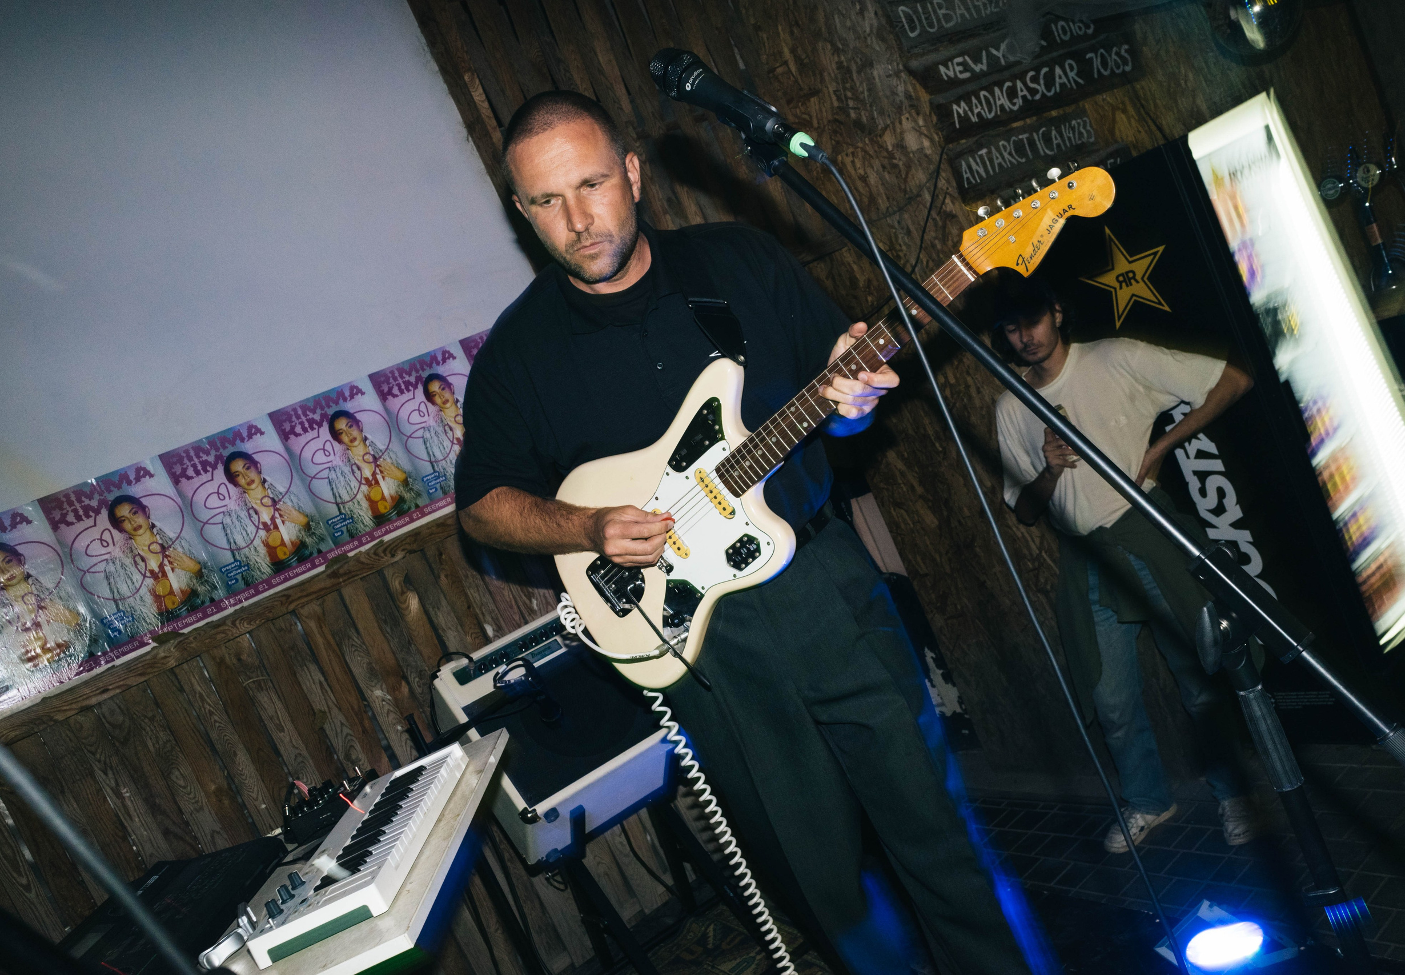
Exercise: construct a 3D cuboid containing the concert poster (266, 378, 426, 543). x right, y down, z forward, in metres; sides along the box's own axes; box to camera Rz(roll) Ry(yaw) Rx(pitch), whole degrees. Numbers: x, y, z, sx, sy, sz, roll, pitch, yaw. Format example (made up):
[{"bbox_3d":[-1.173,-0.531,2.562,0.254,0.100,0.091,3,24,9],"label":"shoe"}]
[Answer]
[{"bbox_3d":[-0.952,-0.064,3.099,0.295,0.407,0.008,-27,6,-32],"label":"concert poster"}]

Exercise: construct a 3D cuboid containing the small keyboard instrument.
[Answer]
[{"bbox_3d":[-0.405,0.431,1.412,0.147,0.040,0.485,-25,5,0],"label":"small keyboard instrument"}]

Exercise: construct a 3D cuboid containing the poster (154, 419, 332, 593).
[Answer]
[{"bbox_3d":[-1.171,0.050,2.947,0.295,0.407,0.008,-27,6,-32],"label":"poster"}]

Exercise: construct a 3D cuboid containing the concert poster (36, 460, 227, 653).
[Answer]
[{"bbox_3d":[-1.390,0.163,2.795,0.295,0.407,0.008,-27,6,-32],"label":"concert poster"}]

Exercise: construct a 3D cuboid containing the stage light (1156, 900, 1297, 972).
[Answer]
[{"bbox_3d":[1.002,0.901,2.151,0.153,0.075,0.224,-37,16,-13],"label":"stage light"}]

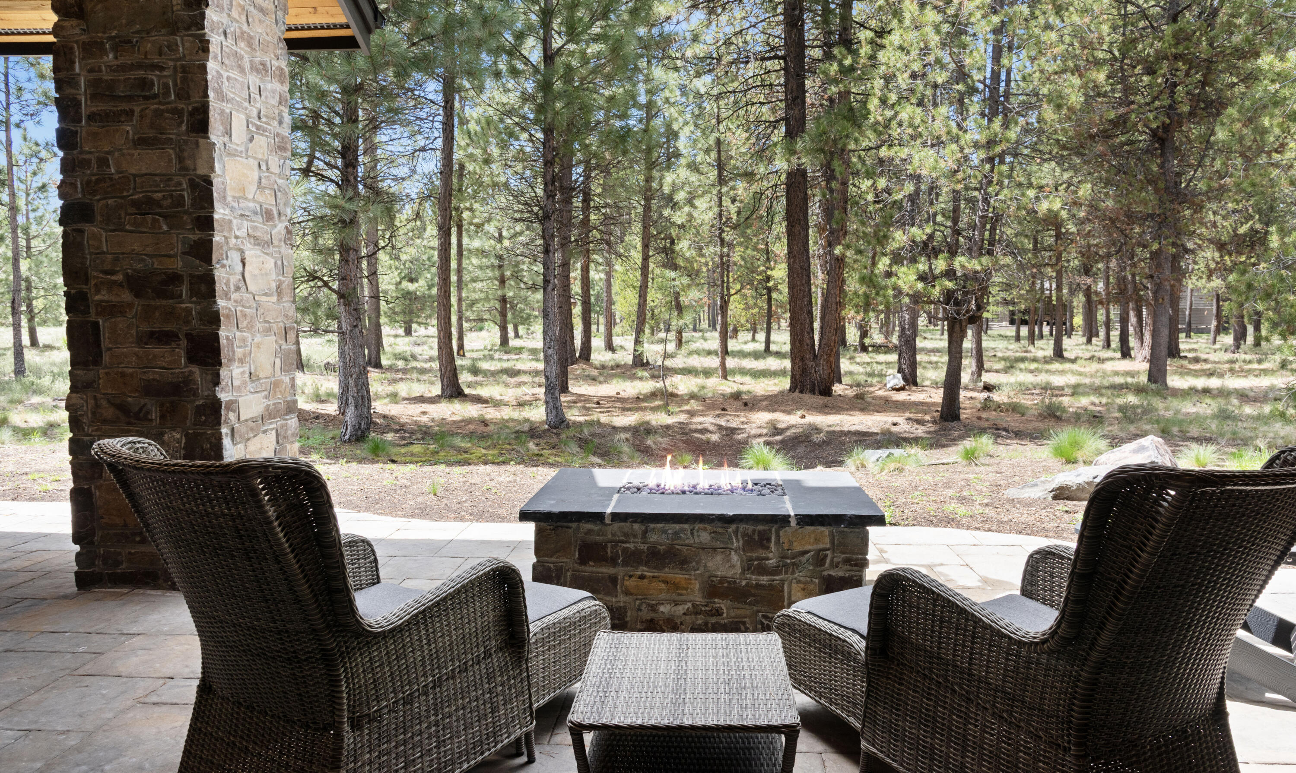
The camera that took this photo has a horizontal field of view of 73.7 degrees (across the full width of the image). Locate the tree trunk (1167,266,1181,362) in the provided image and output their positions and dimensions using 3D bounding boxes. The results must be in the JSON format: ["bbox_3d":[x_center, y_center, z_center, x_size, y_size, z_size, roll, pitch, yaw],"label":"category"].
[{"bbox_3d":[14.850,-2.100,24.397,0.357,2.667,0.357,0,5,4],"label":"tree trunk"}]

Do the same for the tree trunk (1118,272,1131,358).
[{"bbox_3d":[13.635,-2.034,24.708,0.333,2.485,0.333,0,5,4],"label":"tree trunk"}]

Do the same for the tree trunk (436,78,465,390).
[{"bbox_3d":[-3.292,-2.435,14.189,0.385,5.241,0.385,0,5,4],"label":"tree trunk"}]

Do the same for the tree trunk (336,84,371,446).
[{"bbox_3d":[-3.253,-1.344,9.524,0.347,3.891,0.347,0,5,4],"label":"tree trunk"}]

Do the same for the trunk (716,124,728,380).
[{"bbox_3d":[1.489,-2.679,17.470,0.206,5.109,0.206,0,5,4],"label":"trunk"}]

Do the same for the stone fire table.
[{"bbox_3d":[0.259,0.778,4.170,1.544,0.570,0.972,0,5,4],"label":"stone fire table"}]

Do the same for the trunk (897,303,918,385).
[{"bbox_3d":[4.944,-0.804,16.402,0.373,1.556,0.373,0,5,4],"label":"trunk"}]

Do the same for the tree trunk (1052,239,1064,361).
[{"bbox_3d":[11.755,-2.538,24.742,0.305,3.493,0.305,0,5,4],"label":"tree trunk"}]

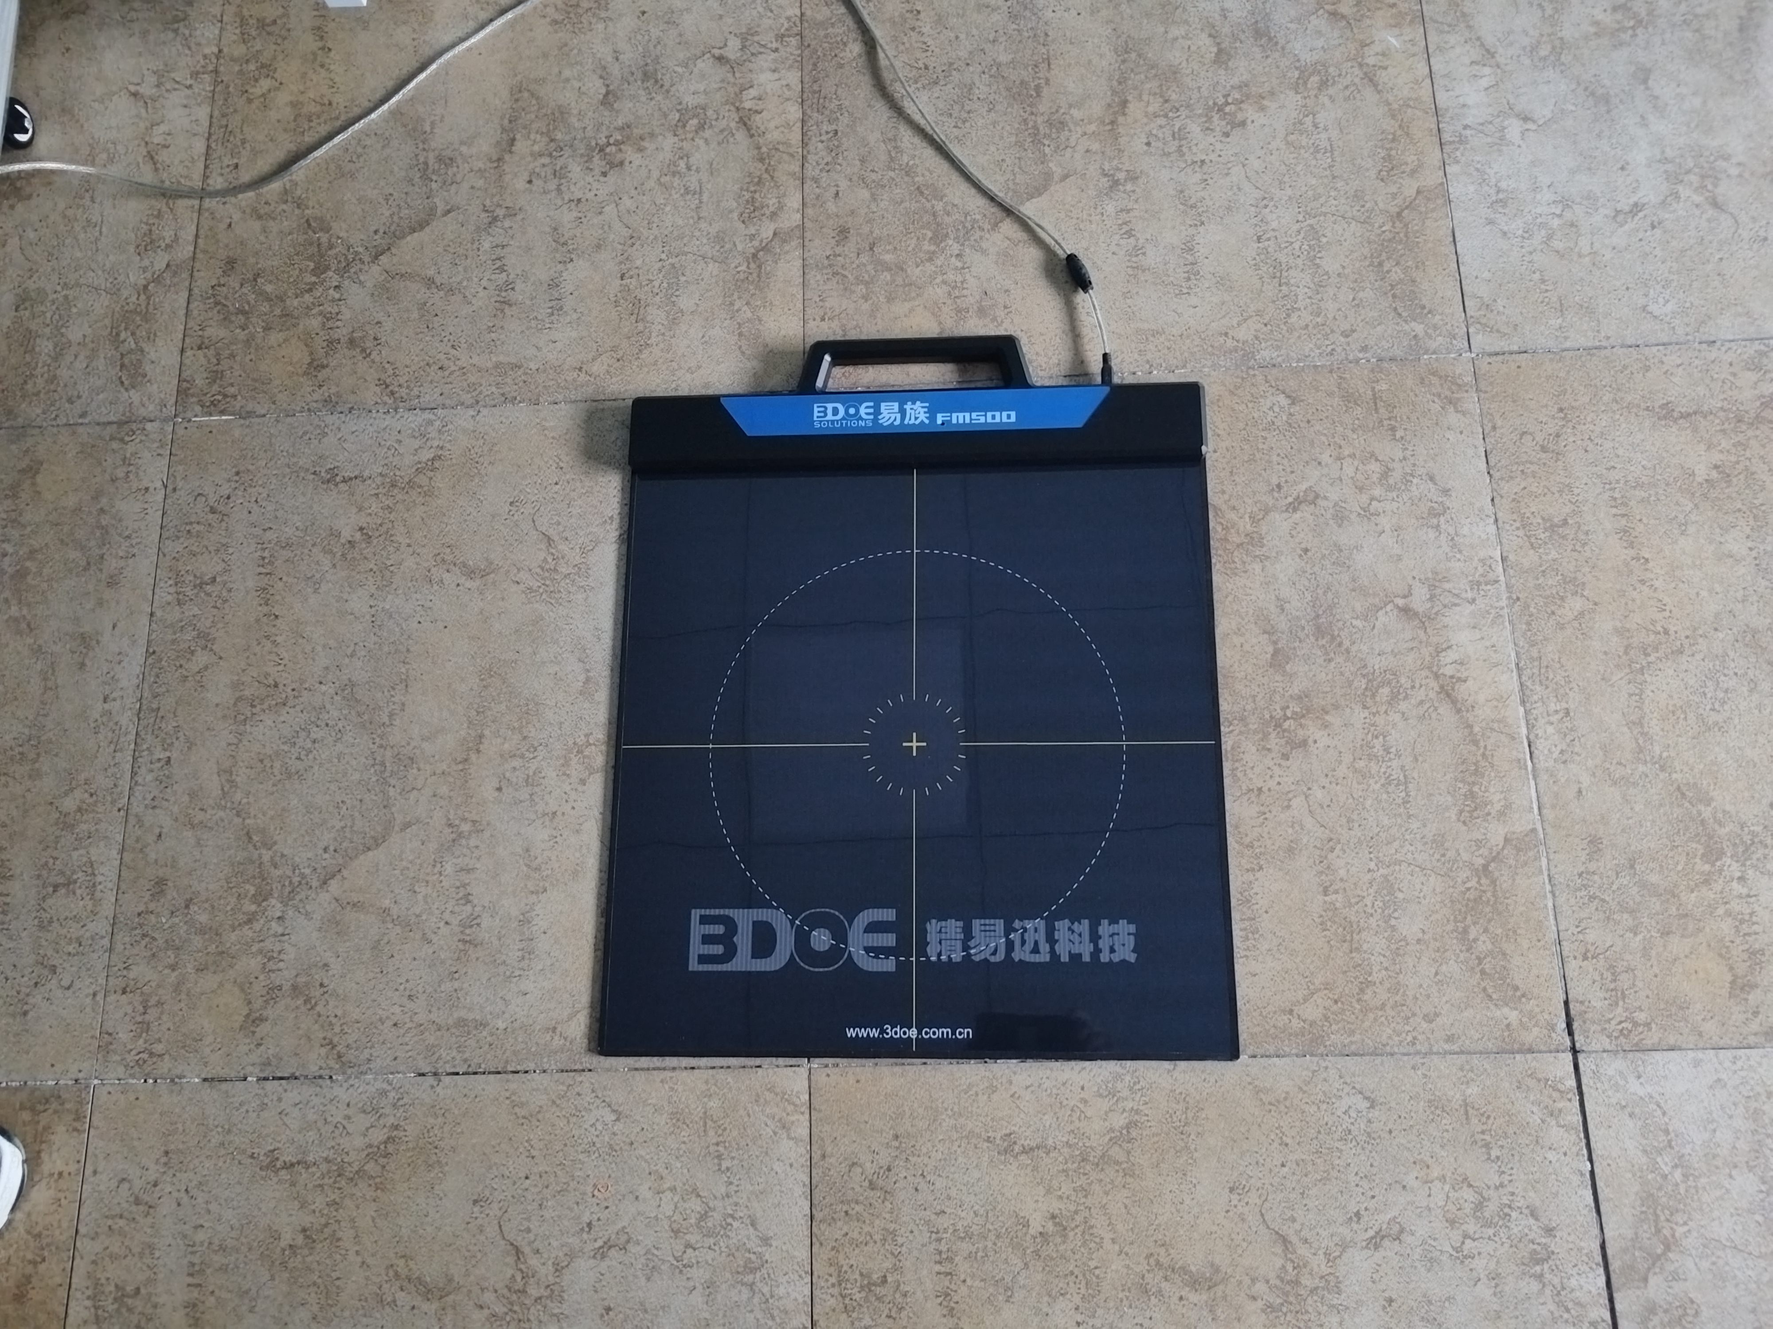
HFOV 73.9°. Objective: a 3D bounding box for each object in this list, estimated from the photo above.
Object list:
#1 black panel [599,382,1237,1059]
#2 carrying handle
[{"bbox_3d":[0.024,0.036,1.003,0.512,0.028,0.571,-1,77,3],"label":"black panel"},{"bbox_3d":[0.027,-0.268,1.070,0.212,0.022,0.053,-1,77,3],"label":"carrying handle"}]

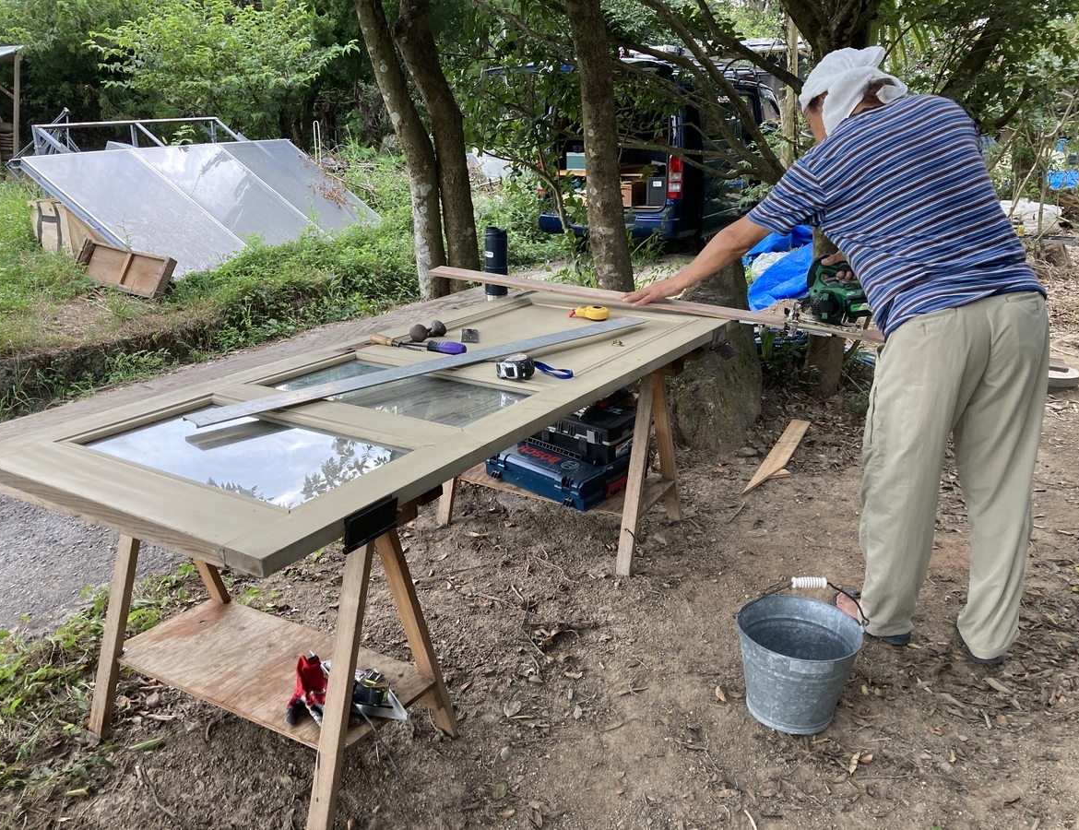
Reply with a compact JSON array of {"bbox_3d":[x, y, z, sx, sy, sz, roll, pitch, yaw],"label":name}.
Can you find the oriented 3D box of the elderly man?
[{"bbox_3d":[0.830,-0.237,2.574,0.600,1.500,1.300,-12,22,-34],"label":"elderly man"}]

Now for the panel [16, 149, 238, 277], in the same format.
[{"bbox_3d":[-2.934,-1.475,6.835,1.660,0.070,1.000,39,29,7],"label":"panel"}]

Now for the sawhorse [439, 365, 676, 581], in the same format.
[{"bbox_3d":[0.070,0.081,2.969,0.720,0.635,0.450,11,21,29],"label":"sawhorse"}]

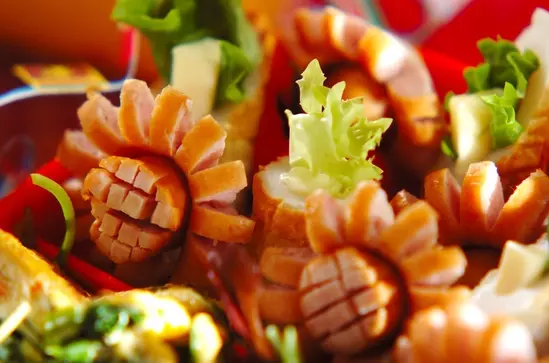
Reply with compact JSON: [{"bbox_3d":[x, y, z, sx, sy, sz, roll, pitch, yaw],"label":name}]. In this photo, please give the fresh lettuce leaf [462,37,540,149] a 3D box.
[{"bbox_3d":[0.046,-0.018,0.885,0.016,0.021,0.012,0,27,0],"label":"fresh lettuce leaf"}]

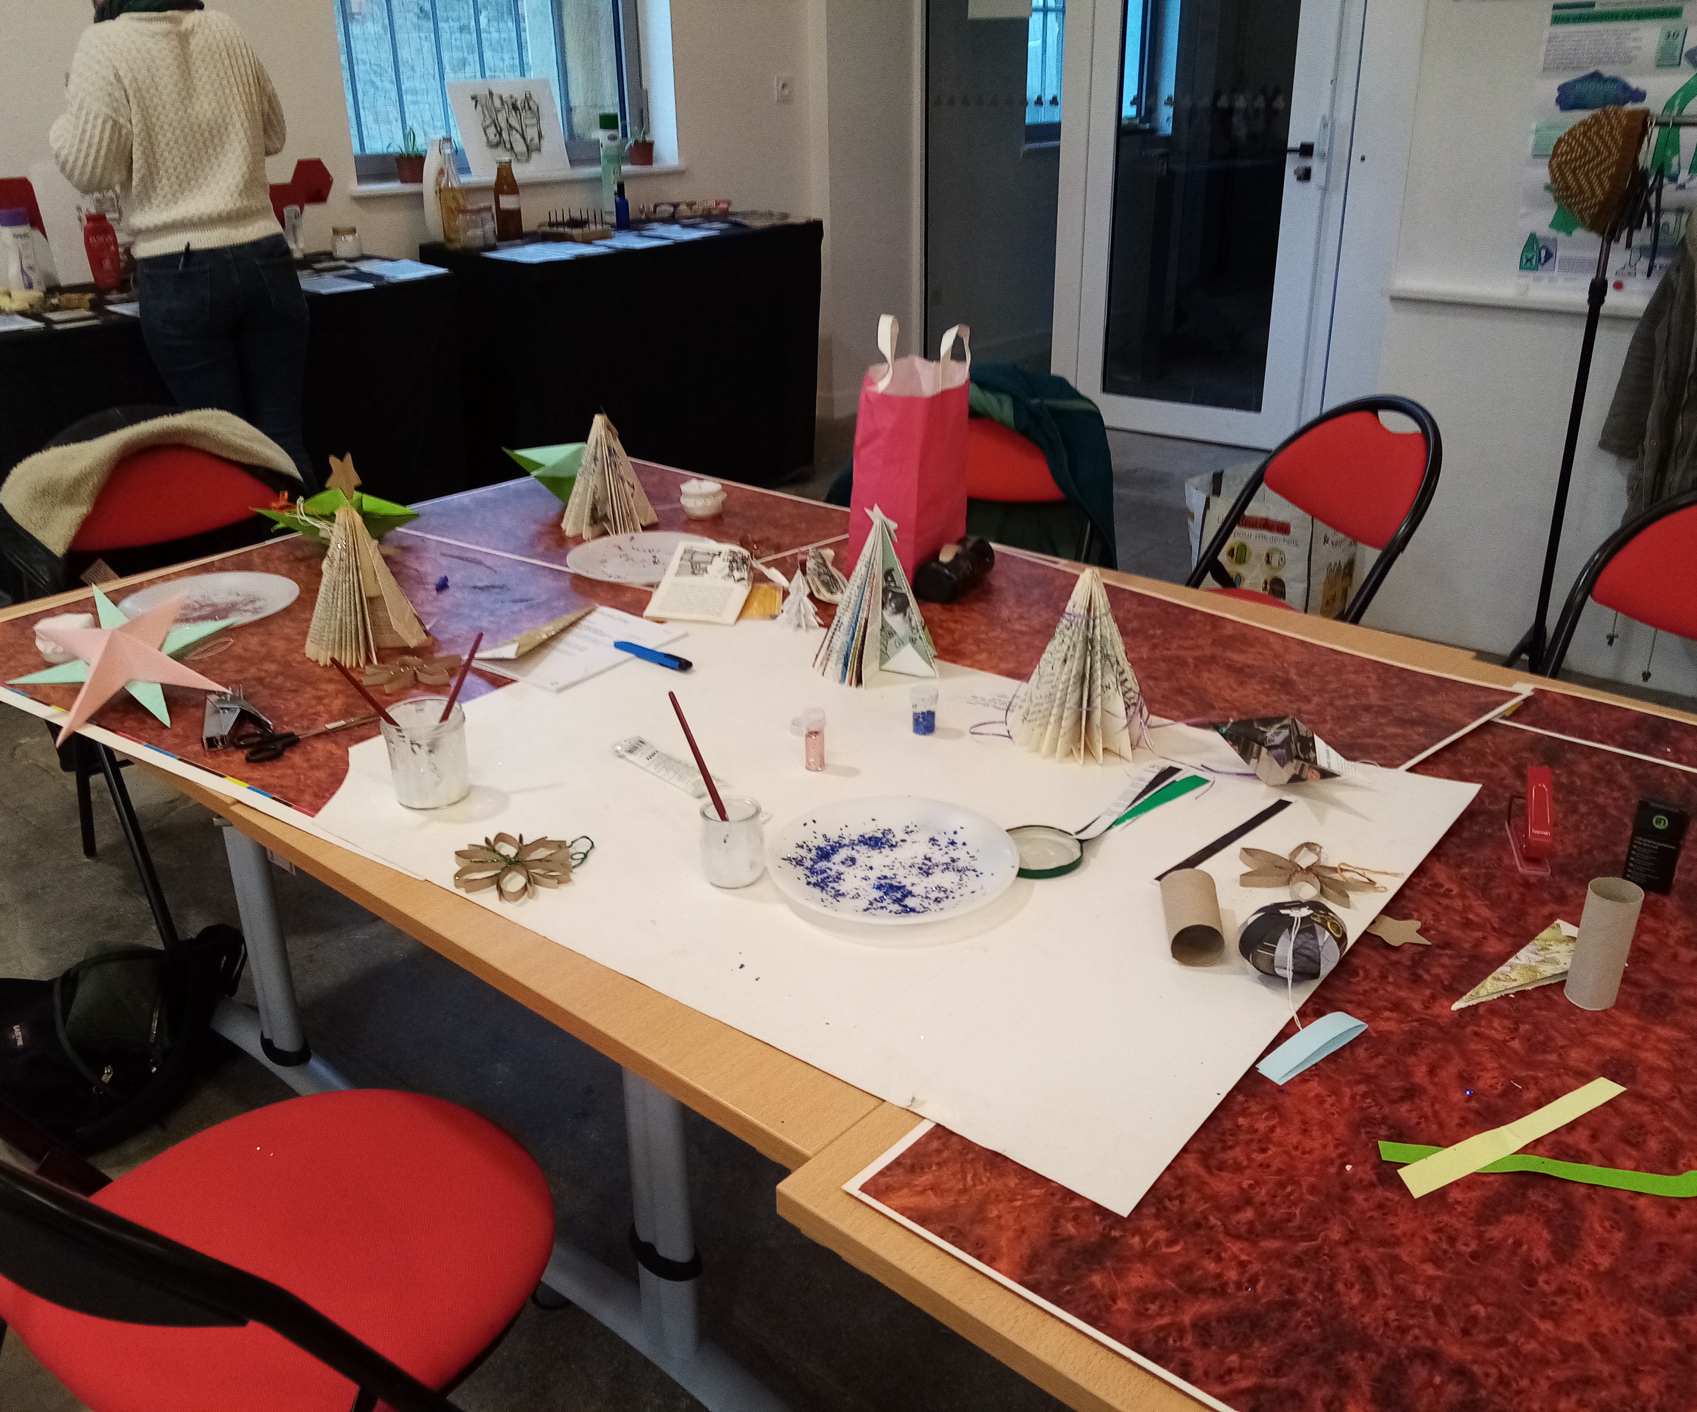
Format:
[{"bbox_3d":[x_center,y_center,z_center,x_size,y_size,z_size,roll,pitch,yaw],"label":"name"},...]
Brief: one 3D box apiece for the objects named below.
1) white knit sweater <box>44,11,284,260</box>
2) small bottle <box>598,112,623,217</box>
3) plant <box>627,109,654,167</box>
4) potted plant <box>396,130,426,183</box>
[{"bbox_3d":[-1.708,-1.431,3.550,0.480,0.560,0.290,-21,30,-39],"label":"white knit sweater"},{"bbox_3d":[-0.771,-1.734,4.571,0.066,0.341,0.064,-14,27,-27],"label":"small bottle"},{"bbox_3d":[-0.734,-1.988,4.947,0.100,0.185,0.100,17,29,35],"label":"plant"},{"bbox_3d":[-1.395,-1.748,4.500,0.090,0.165,0.090,19,30,38],"label":"potted plant"}]

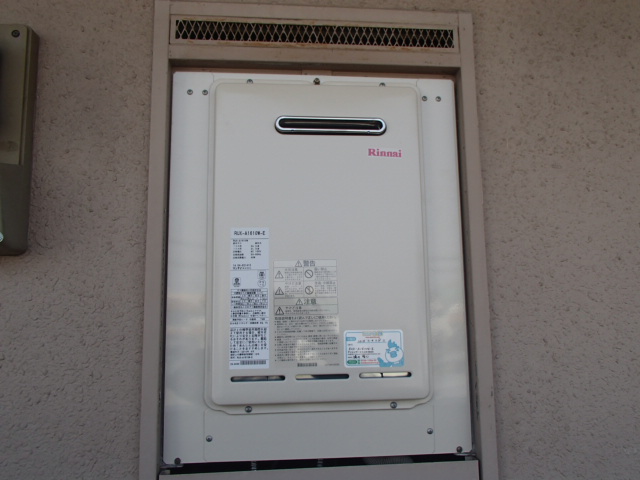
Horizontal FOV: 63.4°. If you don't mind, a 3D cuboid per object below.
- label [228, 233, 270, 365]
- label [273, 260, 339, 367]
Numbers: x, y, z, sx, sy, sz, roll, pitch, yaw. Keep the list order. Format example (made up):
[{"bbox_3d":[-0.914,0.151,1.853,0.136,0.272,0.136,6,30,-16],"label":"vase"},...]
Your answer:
[{"bbox_3d":[-0.105,0.086,0.779,0.058,0.210,0.004,0,-8,-5],"label":"label"},{"bbox_3d":[-0.020,0.110,0.783,0.098,0.158,0.004,0,-8,-5],"label":"label"}]

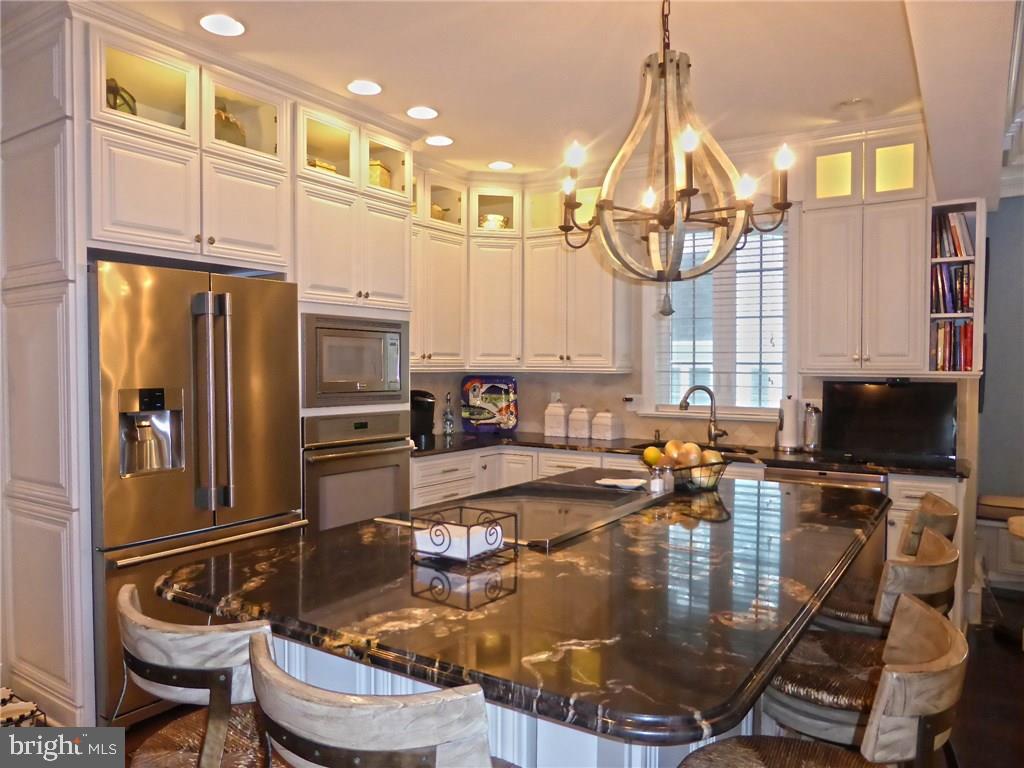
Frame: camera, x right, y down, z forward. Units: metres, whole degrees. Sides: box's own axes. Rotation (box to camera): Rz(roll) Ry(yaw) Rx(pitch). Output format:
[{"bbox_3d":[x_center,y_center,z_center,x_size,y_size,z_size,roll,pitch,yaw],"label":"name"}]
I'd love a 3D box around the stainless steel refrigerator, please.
[{"bbox_3d":[-1.534,0.419,3.192,0.750,1.785,0.909,1,2,34],"label":"stainless steel refrigerator"}]

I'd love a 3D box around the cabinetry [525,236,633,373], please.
[{"bbox_3d":[0.487,-0.570,5.096,0.742,0.960,0.340,1,2,34],"label":"cabinetry"}]

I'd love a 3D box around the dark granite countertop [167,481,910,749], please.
[{"bbox_3d":[0.322,0.475,2.292,1.403,0.055,2.300,1,2,34],"label":"dark granite countertop"}]

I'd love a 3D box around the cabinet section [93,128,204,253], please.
[{"bbox_3d":[-1.630,-0.749,2.920,0.500,0.423,0.432,0,1,33],"label":"cabinet section"}]

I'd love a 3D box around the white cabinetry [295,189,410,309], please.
[{"bbox_3d":[-1.053,-0.708,3.920,0.590,0.588,0.810,1,2,34],"label":"white cabinetry"}]

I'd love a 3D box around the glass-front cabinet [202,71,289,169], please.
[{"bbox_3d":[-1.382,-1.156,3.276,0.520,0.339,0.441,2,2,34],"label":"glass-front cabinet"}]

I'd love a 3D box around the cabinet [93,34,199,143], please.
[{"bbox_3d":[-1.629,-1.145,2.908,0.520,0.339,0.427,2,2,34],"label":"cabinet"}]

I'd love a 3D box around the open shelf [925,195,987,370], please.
[{"bbox_3d":[2.367,-0.500,3.789,0.245,0.875,0.320,2,2,34],"label":"open shelf"}]

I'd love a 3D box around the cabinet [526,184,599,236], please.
[{"bbox_3d":[0.483,-1.202,5.038,0.675,0.339,0.350,2,2,34],"label":"cabinet"}]

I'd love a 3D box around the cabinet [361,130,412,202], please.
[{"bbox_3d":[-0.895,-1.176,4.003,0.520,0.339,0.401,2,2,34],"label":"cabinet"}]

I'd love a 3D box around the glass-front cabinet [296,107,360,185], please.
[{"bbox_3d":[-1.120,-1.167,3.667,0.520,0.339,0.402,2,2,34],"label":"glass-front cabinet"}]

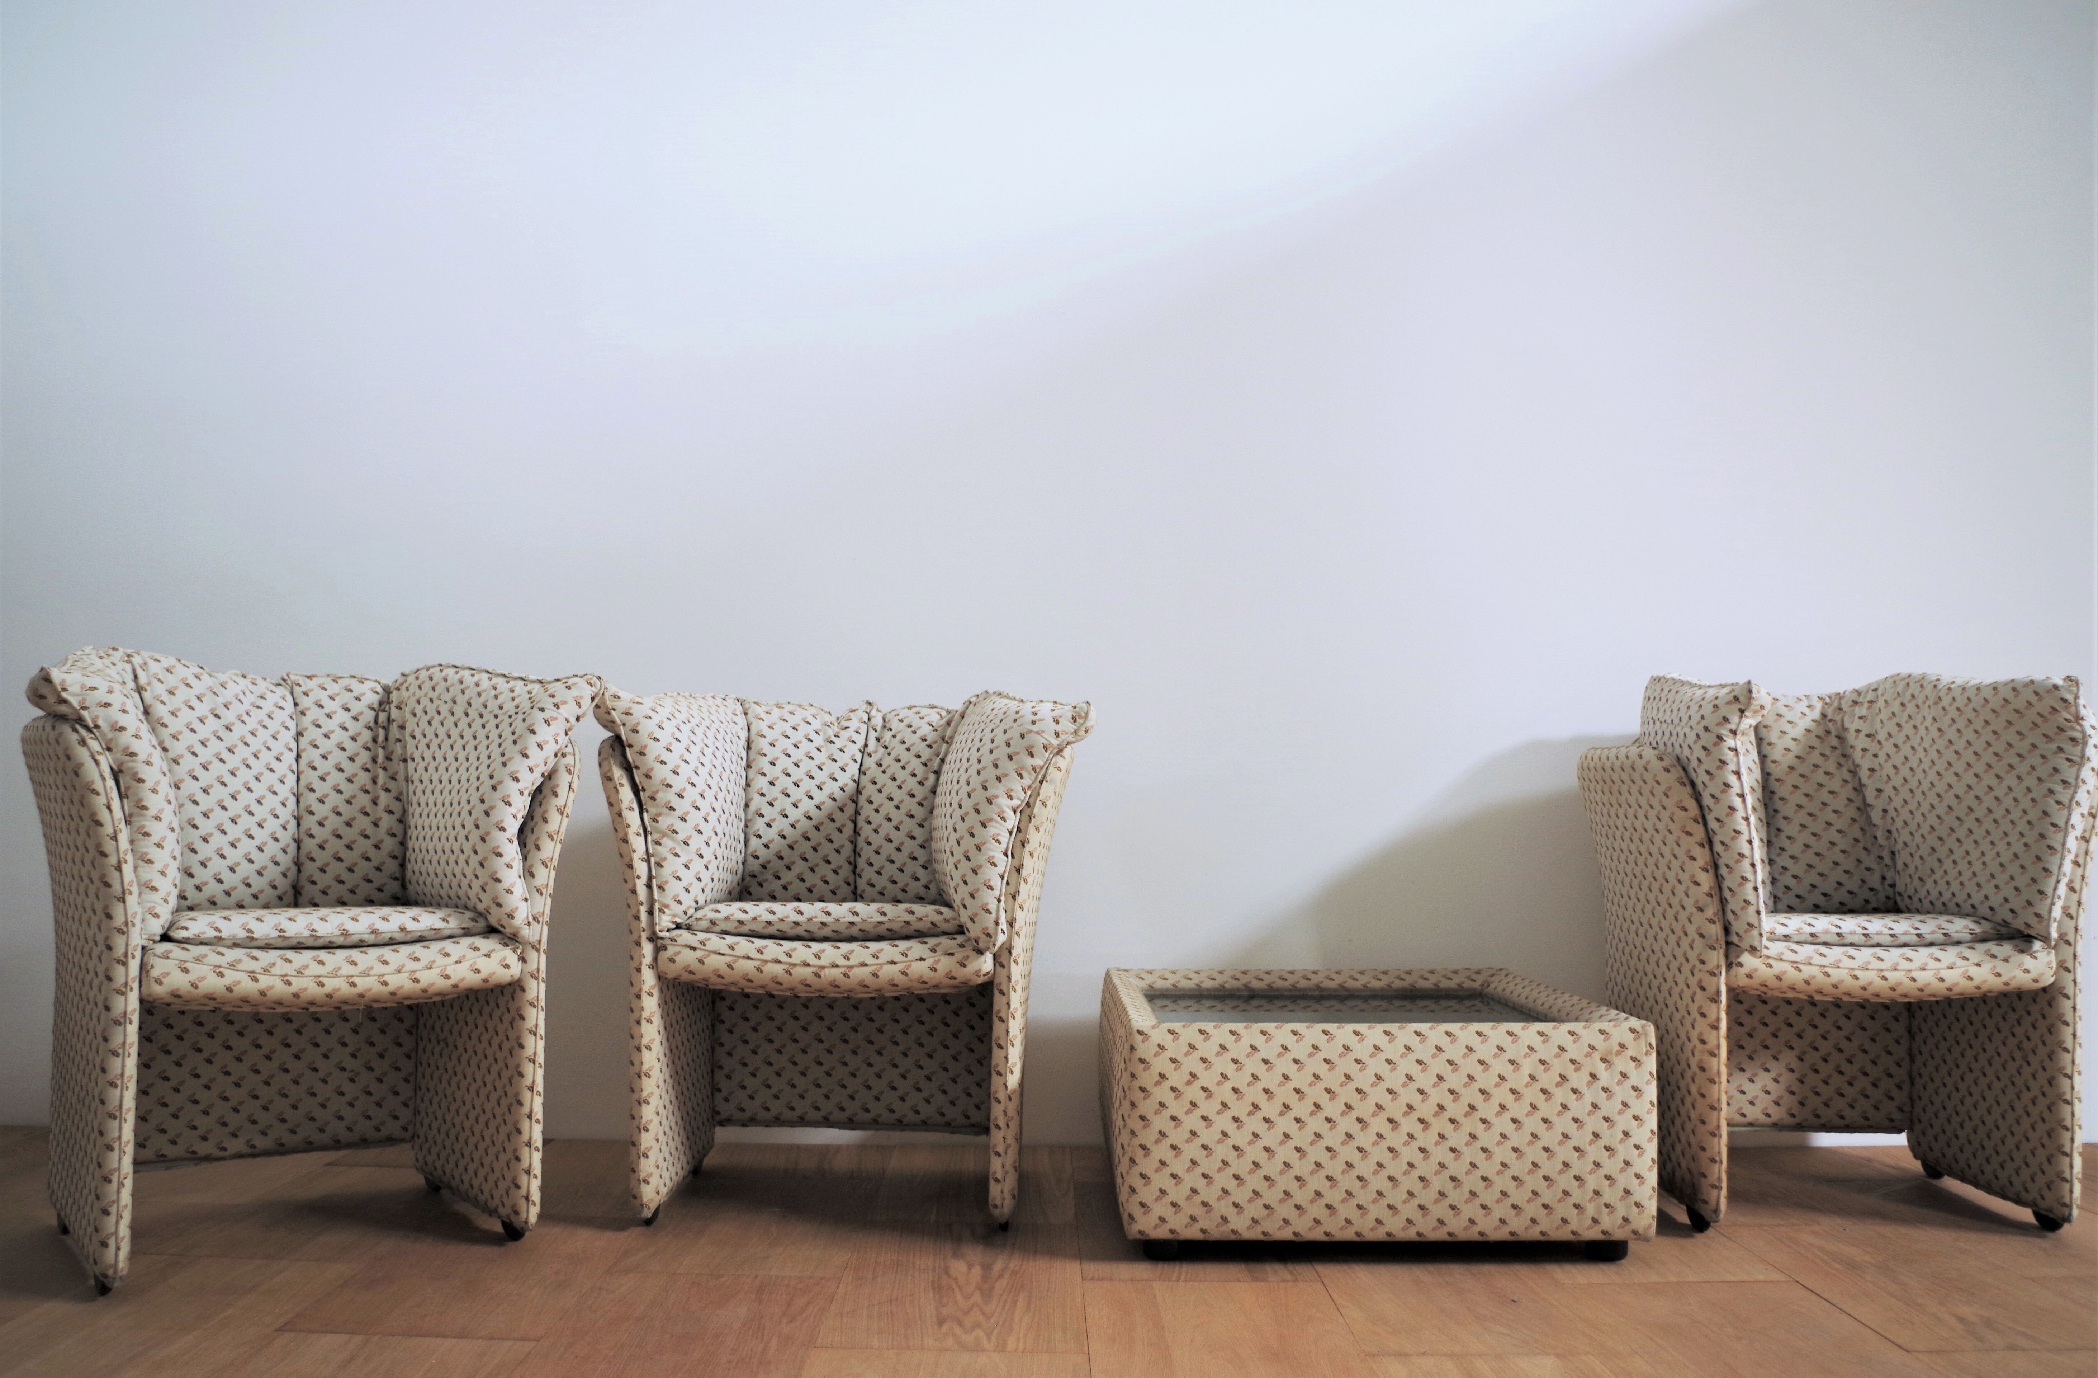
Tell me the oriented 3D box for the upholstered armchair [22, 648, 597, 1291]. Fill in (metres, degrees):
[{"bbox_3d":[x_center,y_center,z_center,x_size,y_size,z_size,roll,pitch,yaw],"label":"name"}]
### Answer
[{"bbox_3d":[-1.056,0.362,2.206,0.716,0.802,0.588,4,-6,-39],"label":"upholstered armchair"}]

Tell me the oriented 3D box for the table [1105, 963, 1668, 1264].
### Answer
[{"bbox_3d":[0.455,0.633,2.424,0.713,0.329,0.673,1,-4,0],"label":"table"}]

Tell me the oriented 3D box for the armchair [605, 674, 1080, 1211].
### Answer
[{"bbox_3d":[-0.321,0.402,2.491,0.716,0.789,0.588,1,-4,-1],"label":"armchair"}]

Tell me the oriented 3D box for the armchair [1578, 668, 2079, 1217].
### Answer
[{"bbox_3d":[1.208,0.397,2.476,0.716,0.814,0.588,0,-4,3],"label":"armchair"}]

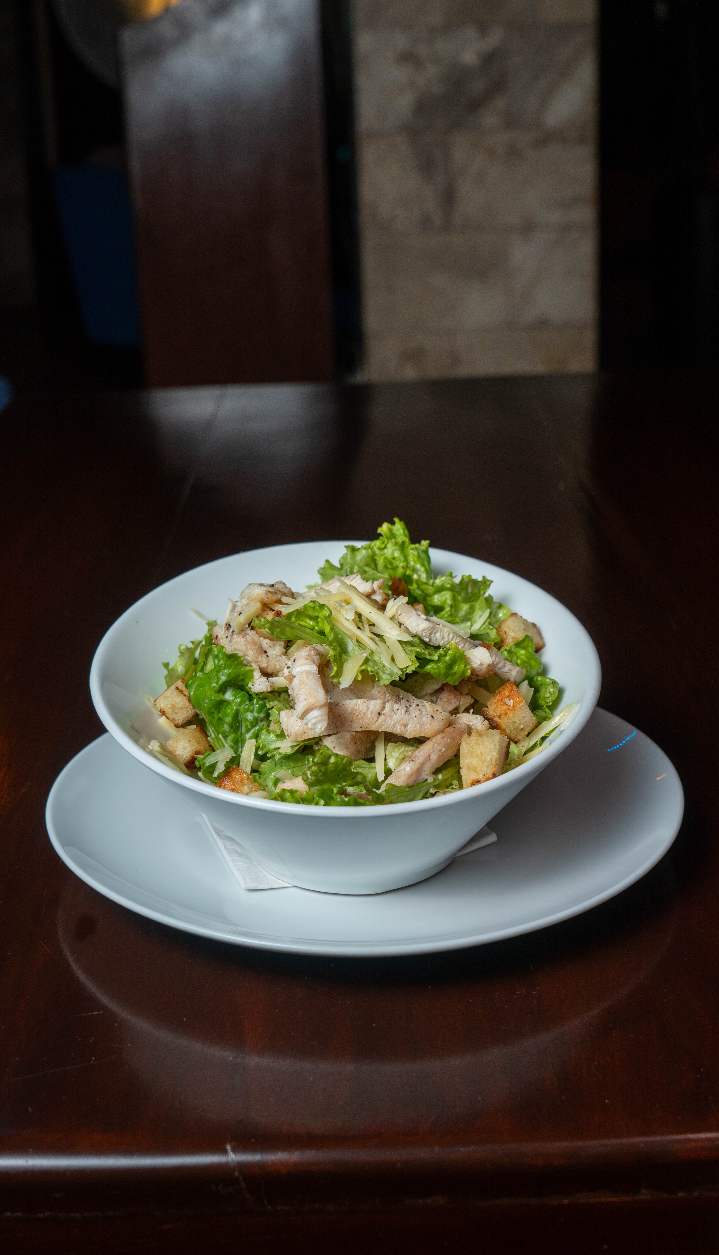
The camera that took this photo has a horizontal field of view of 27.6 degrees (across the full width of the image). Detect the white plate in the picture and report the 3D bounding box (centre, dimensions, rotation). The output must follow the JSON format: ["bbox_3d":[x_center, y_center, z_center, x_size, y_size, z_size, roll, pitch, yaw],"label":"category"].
[{"bbox_3d":[0.003,0.080,0.661,0.280,0.024,0.280,-2,20,0],"label":"white plate"}]

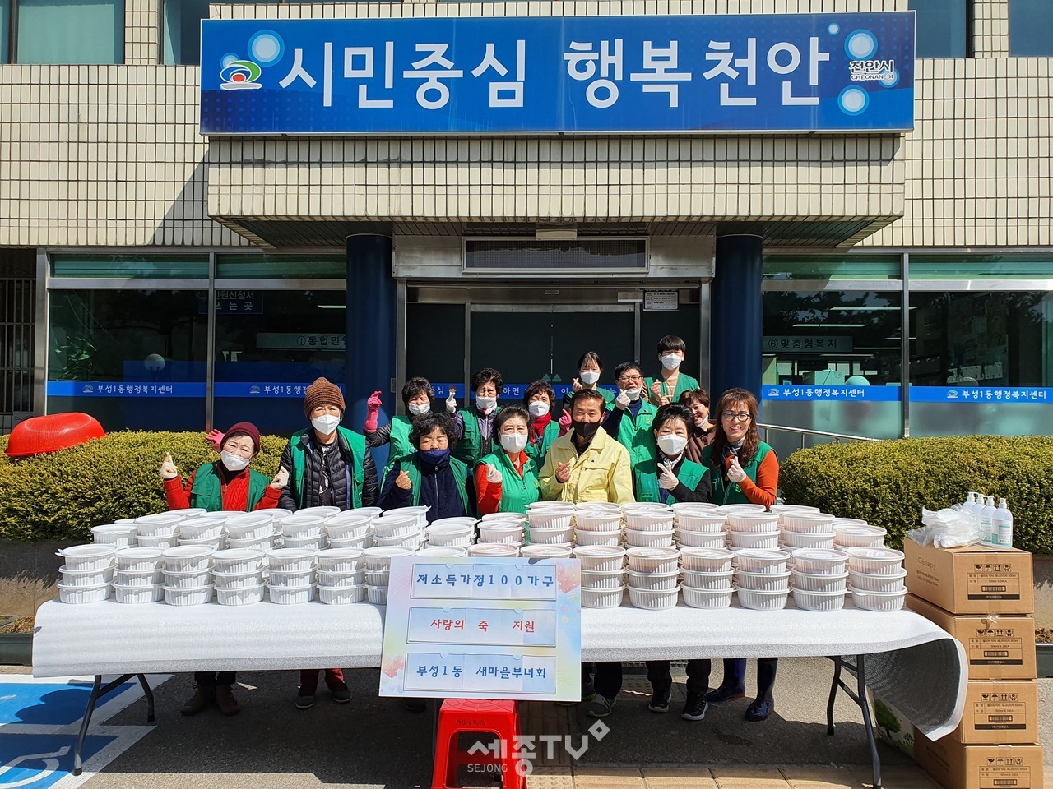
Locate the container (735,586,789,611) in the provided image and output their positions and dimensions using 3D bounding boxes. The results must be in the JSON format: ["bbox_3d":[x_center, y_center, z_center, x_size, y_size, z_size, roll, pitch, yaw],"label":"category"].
[{"bbox_3d":[0.962,0.823,3.241,0.216,0.083,0.216,1,-2,-2],"label":"container"}]

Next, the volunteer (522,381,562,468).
[{"bbox_3d":[0.094,0.697,4.838,0.480,1.570,0.320,1,-1,1],"label":"volunteer"}]

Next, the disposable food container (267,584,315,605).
[{"bbox_3d":[-0.950,0.791,3.189,0.187,0.068,0.187,1,-1,0],"label":"disposable food container"}]

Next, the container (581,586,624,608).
[{"bbox_3d":[0.301,0.818,3.252,0.216,0.083,0.216,1,-2,-2],"label":"container"}]

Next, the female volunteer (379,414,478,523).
[{"bbox_3d":[-0.506,0.849,4.040,0.500,1.500,0.380,1,-1,-6],"label":"female volunteer"}]

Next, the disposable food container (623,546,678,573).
[{"bbox_3d":[0.523,0.693,3.300,0.222,0.076,0.222,1,-1,2],"label":"disposable food container"}]

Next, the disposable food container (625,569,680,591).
[{"bbox_3d":[0.521,0.747,3.239,0.216,0.083,0.216,1,-2,-2],"label":"disposable food container"}]

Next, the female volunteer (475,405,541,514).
[{"bbox_3d":[-0.084,0.816,3.920,0.480,1.530,0.320,1,-1,0],"label":"female volunteer"}]

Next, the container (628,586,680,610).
[{"bbox_3d":[0.520,0.819,3.236,0.216,0.083,0.216,1,-2,-2],"label":"container"}]

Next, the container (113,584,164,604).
[{"bbox_3d":[-1.591,0.802,3.257,0.216,0.083,0.216,1,-2,-2],"label":"container"}]

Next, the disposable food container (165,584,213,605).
[{"bbox_3d":[-1.477,0.865,3.450,0.215,0.074,0.215,1,-1,-3],"label":"disposable food container"}]

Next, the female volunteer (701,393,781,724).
[{"bbox_3d":[1.091,0.794,4.040,0.450,1.640,0.400,0,-1,19],"label":"female volunteer"}]

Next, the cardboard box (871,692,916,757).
[{"bbox_3d":[1.770,1.456,3.550,0.300,0.280,0.240,1,-1,0],"label":"cardboard box"}]

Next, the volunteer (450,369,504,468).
[{"bbox_3d":[-0.292,0.627,4.927,0.470,1.580,0.320,1,-2,-3],"label":"volunteer"}]

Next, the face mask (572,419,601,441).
[{"bbox_3d":[0.298,0.179,3.950,0.145,0.110,0.090,1,-1,2],"label":"face mask"}]

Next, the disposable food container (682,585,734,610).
[{"bbox_3d":[0.730,0.807,3.195,0.200,0.072,0.200,1,-1,0],"label":"disposable food container"}]

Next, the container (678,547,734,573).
[{"bbox_3d":[0.753,0.695,3.300,0.222,0.076,0.222,1,-1,2],"label":"container"}]

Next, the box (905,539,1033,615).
[{"bbox_3d":[1.770,0.721,3.197,0.305,0.230,0.374,1,-1,-2],"label":"box"}]

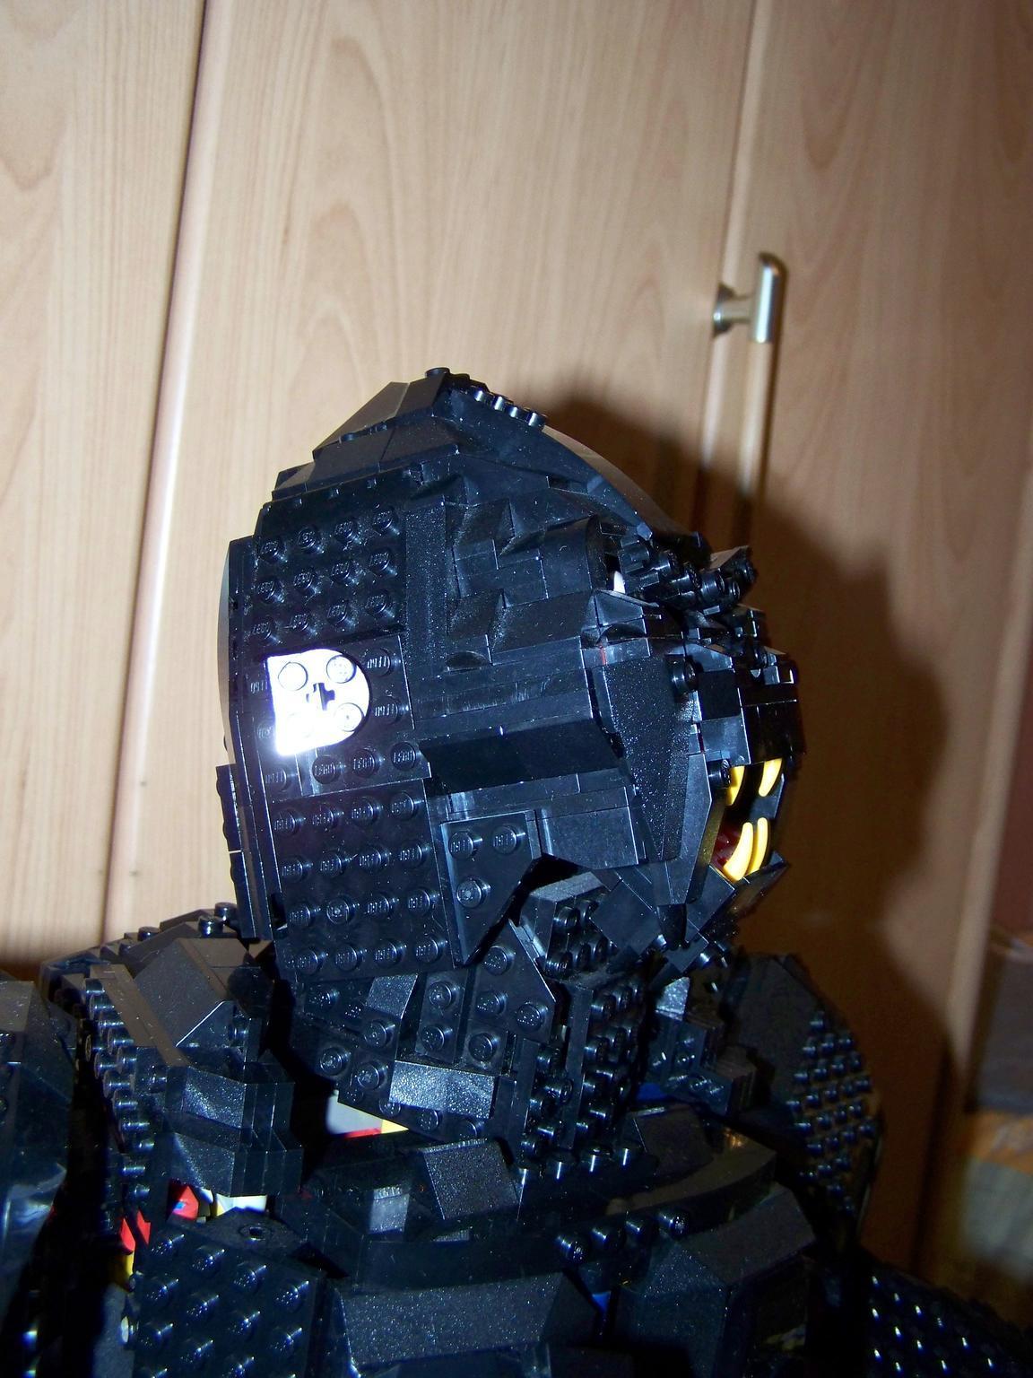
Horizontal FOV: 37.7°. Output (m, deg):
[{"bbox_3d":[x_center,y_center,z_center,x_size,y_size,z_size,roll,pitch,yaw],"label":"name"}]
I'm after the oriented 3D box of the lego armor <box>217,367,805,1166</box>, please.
[{"bbox_3d":[0.003,0.016,0.293,0.102,0.146,0.097,-10,-3,26],"label":"lego armor"}]

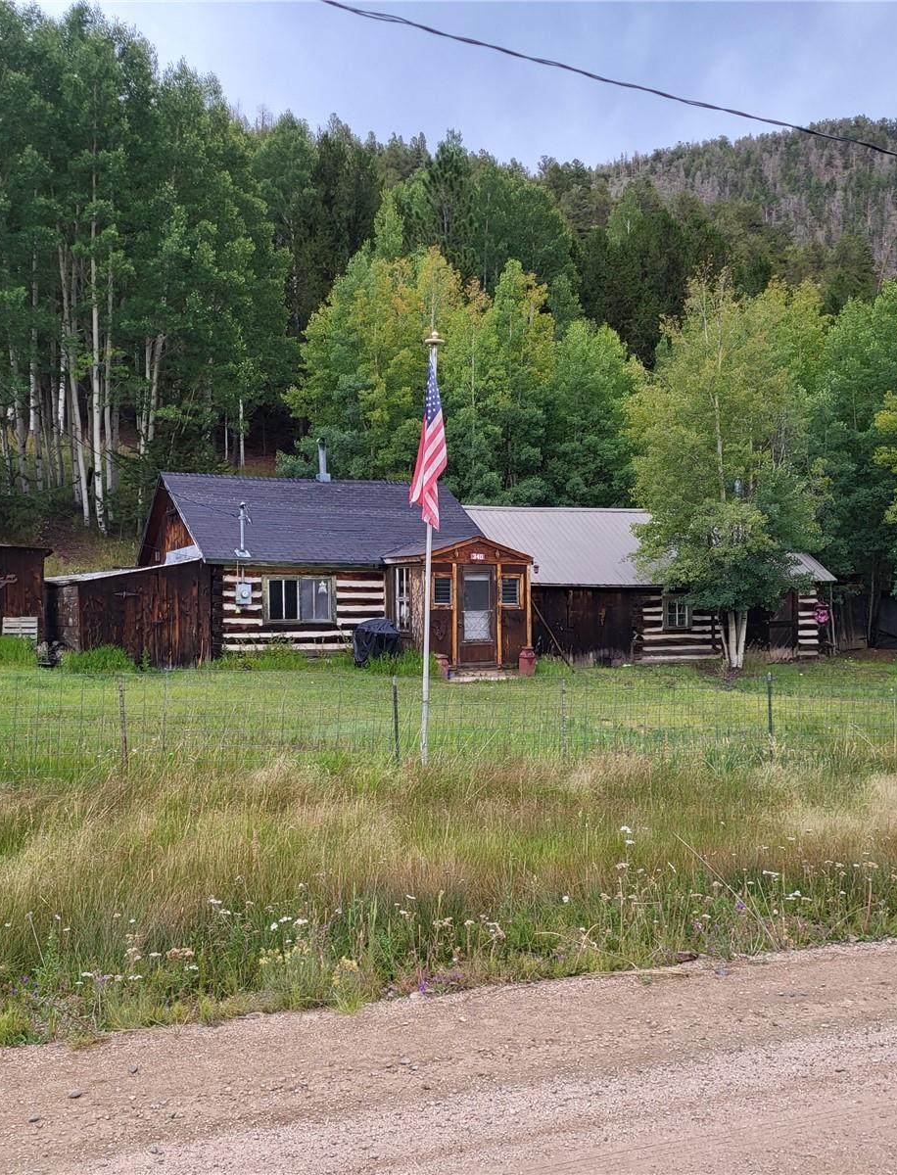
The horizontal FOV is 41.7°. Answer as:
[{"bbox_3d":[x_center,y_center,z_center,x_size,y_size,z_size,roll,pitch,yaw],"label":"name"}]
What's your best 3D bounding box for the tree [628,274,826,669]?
[{"bbox_3d":[6.450,-2.650,27.200,4.500,9.050,4.300,0,0,0],"label":"tree"}]

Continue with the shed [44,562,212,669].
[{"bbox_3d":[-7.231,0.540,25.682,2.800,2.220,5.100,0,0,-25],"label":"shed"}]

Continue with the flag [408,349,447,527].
[{"bbox_3d":[-0.180,-1.340,10.500,0.350,1.640,0.250,0,0,0],"label":"flag"}]

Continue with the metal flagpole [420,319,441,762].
[{"bbox_3d":[-0.170,-0.300,10.550,0.150,4.000,0.150,1,0,0],"label":"metal flagpole"}]

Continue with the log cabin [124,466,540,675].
[{"bbox_3d":[-2.822,-0.455,27.776,7.100,4.470,8.700,0,0,-25],"label":"log cabin"}]

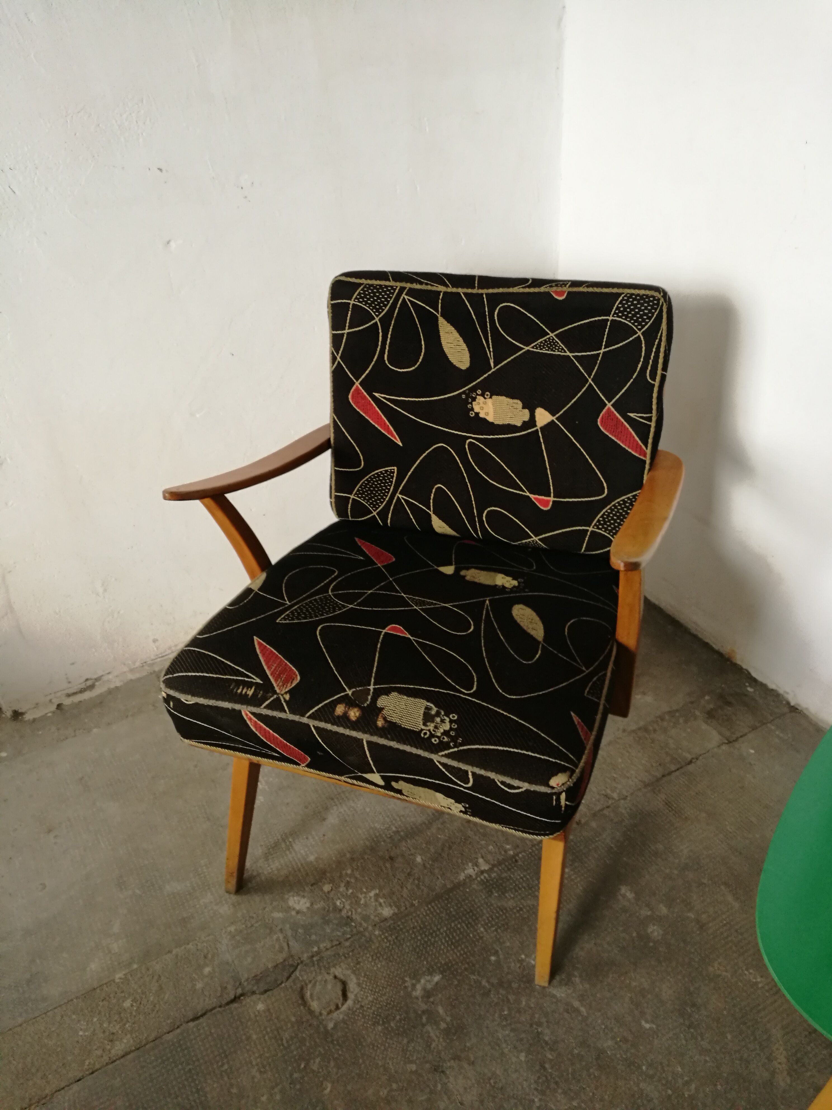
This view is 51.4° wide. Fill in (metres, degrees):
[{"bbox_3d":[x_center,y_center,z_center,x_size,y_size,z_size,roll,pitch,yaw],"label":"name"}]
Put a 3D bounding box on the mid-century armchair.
[{"bbox_3d":[0.043,0.046,1.339,0.664,0.769,0.760,8,36,18],"label":"mid-century armchair"}]

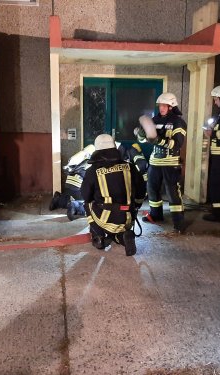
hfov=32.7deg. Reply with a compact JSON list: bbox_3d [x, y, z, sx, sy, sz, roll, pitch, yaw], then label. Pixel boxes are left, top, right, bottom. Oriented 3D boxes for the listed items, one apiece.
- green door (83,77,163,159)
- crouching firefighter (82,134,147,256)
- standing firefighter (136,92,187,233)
[{"bbox_3d":[0.271,-0.980,7.240,1.600,2.100,0.200,-1,10,-8],"label":"green door"},{"bbox_3d":[0.058,0.029,4.307,0.660,1.260,0.800,1,10,3],"label":"crouching firefighter"},{"bbox_3d":[0.691,-0.340,4.972,0.560,1.760,0.540,9,14,40],"label":"standing firefighter"}]

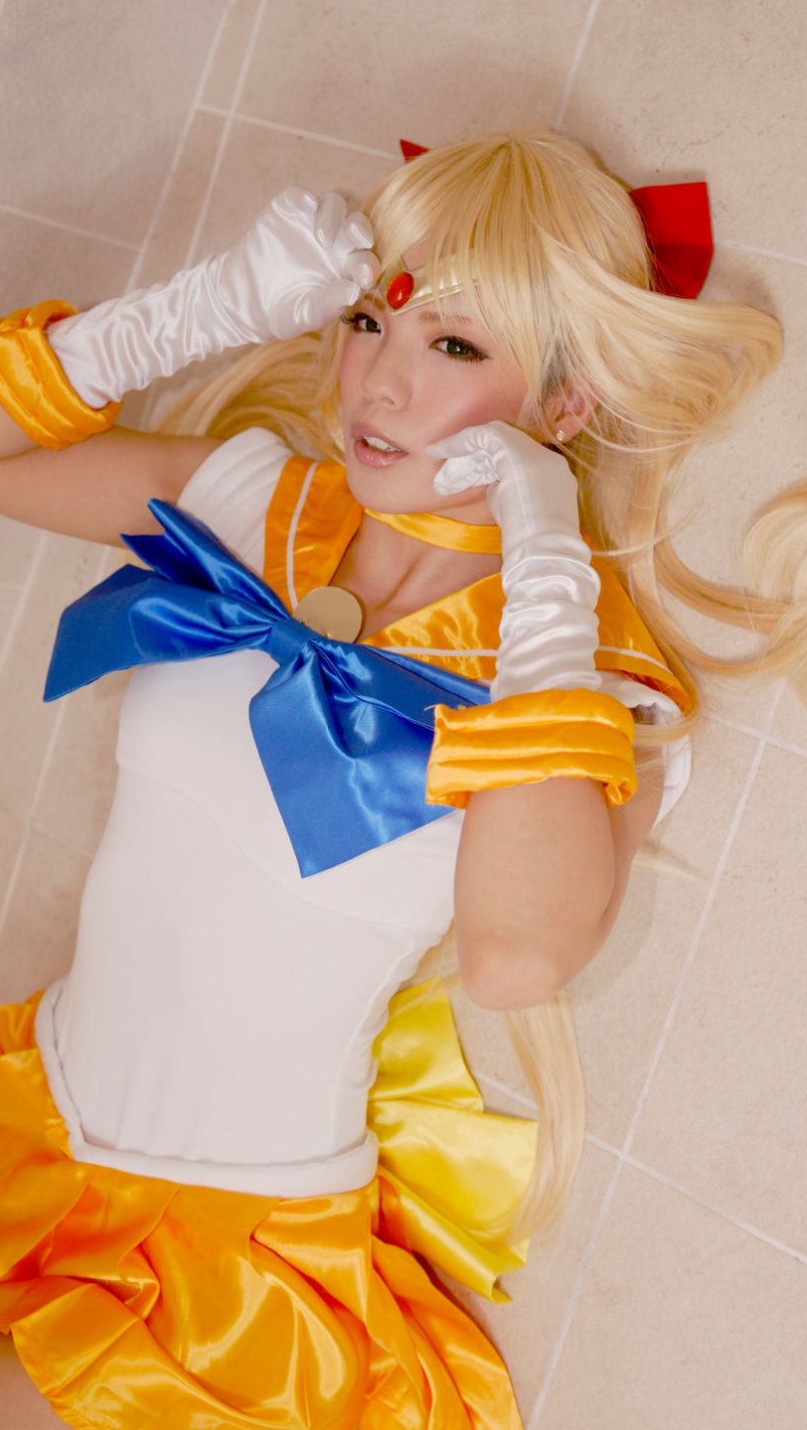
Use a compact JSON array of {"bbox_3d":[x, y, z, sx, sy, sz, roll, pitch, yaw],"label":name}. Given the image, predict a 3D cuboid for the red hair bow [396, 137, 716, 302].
[{"bbox_3d":[0.099,-0.338,1.214,0.235,0.055,0.095,19,101,32],"label":"red hair bow"}]

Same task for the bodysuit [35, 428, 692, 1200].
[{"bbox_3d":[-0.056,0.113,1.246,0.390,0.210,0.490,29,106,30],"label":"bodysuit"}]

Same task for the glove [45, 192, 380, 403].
[{"bbox_3d":[-0.130,-0.274,1.175,0.240,0.085,0.090,-15,105,20],"label":"glove"}]

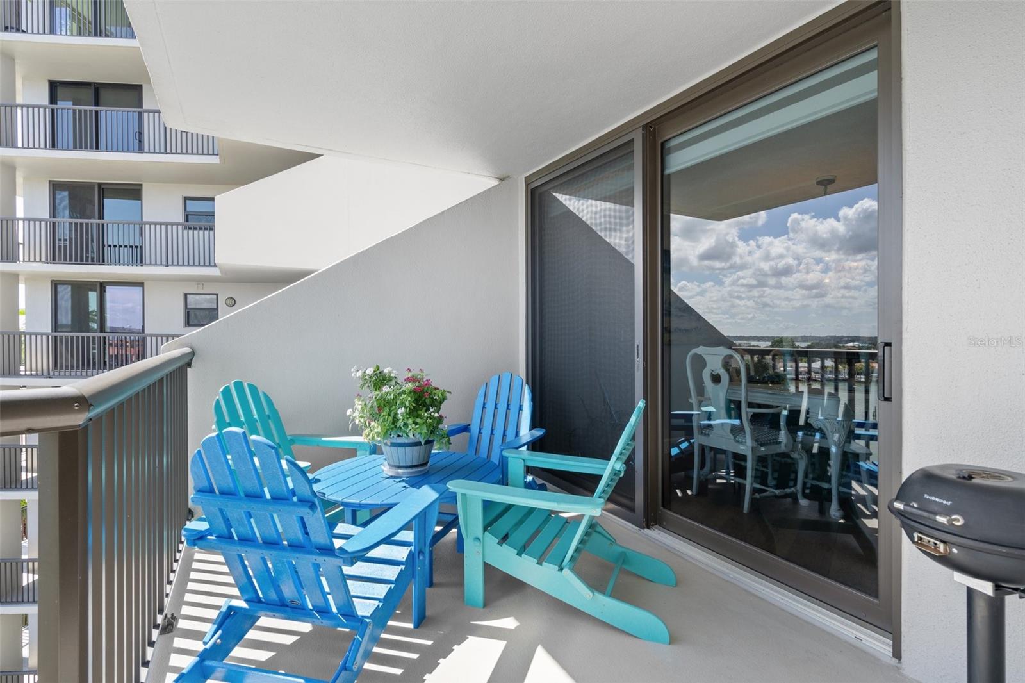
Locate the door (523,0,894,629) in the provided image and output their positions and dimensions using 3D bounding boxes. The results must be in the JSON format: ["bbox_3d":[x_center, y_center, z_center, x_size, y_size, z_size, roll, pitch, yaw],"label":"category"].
[{"bbox_3d":[0.775,-0.100,2.900,0.130,2.380,2.640,-1,1,-29],"label":"door"}]

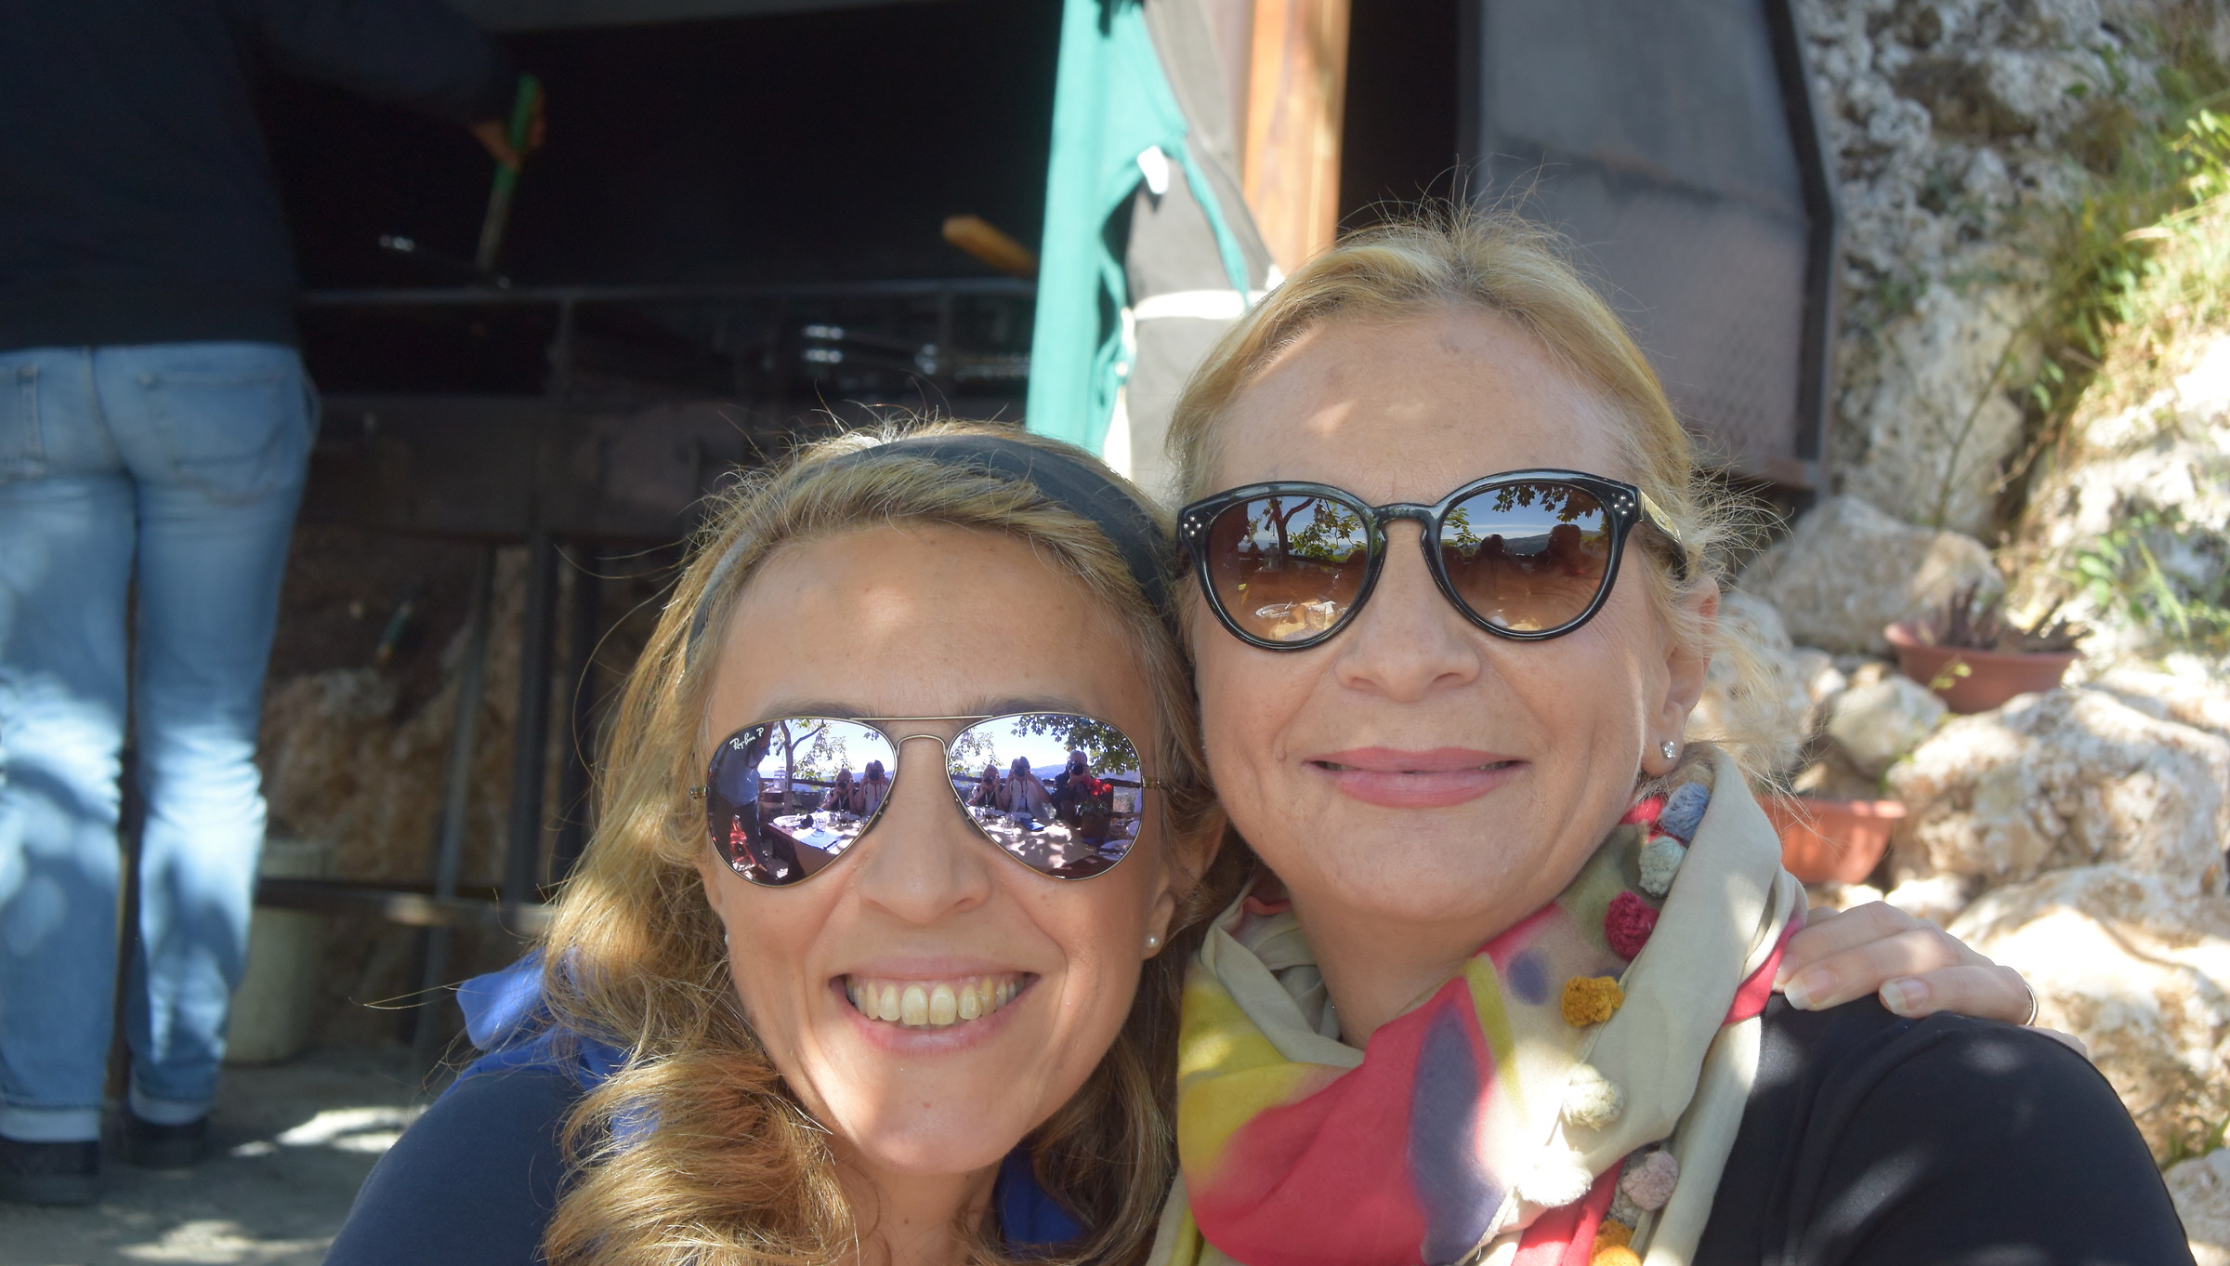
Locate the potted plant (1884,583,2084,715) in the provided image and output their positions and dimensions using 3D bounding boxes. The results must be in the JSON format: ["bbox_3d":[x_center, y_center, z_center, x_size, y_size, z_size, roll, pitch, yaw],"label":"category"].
[{"bbox_3d":[0.901,0.017,4.050,0.210,0.142,0.197,4,2,12],"label":"potted plant"}]

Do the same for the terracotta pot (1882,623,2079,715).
[{"bbox_3d":[0.900,0.040,4.050,0.205,0.091,0.197,4,2,12],"label":"terracotta pot"}]

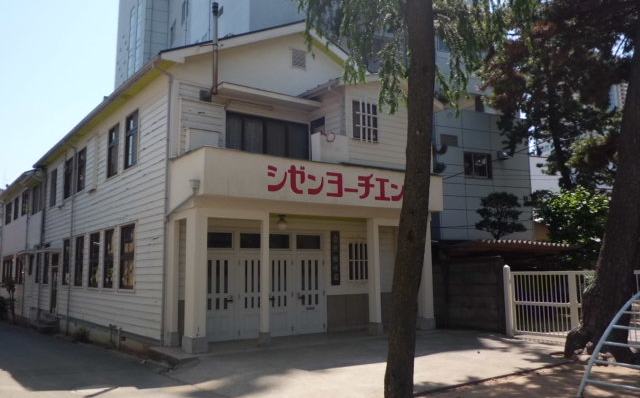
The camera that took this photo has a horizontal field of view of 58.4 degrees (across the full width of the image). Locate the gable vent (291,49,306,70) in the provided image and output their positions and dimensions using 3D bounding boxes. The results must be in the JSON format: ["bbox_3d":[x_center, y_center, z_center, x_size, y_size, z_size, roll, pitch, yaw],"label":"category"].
[{"bbox_3d":[-0.563,-3.788,15.595,0.458,0.470,0.080,5,-9,-35],"label":"gable vent"}]

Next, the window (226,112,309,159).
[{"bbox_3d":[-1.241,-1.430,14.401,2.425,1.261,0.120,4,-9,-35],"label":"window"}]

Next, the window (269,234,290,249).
[{"bbox_3d":[-1.009,1.025,13.754,0.640,0.364,0.120,4,-9,-35],"label":"window"}]

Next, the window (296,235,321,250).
[{"bbox_3d":[-0.295,1.146,15.135,0.775,0.385,0.080,5,-9,-35],"label":"window"}]

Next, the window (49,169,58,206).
[{"bbox_3d":[-10.538,-0.415,22.687,0.120,1.484,1.212,4,-9,-35],"label":"window"}]

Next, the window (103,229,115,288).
[{"bbox_3d":[-6.247,1.769,16.974,0.120,1.705,0.979,4,-9,-35],"label":"window"}]

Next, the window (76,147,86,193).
[{"bbox_3d":[-8.375,-1.010,20.151,0.100,1.433,1.344,5,-9,-35],"label":"window"}]

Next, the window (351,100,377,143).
[{"bbox_3d":[1.164,-1.955,14.542,0.848,1.044,0.100,5,-9,-35],"label":"window"}]

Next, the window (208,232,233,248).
[{"bbox_3d":[-2.493,1.027,14.043,0.767,0.376,0.100,4,-9,-35],"label":"window"}]

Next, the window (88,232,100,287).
[{"bbox_3d":[-7.210,1.953,18.324,0.120,1.720,1.184,4,-9,-35],"label":"window"}]

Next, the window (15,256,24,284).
[{"bbox_3d":[-15.935,3.817,30.394,0.100,1.431,2.465,5,-9,-35],"label":"window"}]

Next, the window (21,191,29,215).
[{"bbox_3d":[-15.744,0.245,30.641,0.120,1.277,2.112,4,-9,-35],"label":"window"}]

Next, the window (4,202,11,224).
[{"bbox_3d":[-17.495,0.796,32.155,0.120,1.193,1.940,4,-9,-35],"label":"window"}]

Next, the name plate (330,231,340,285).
[{"bbox_3d":[0.435,1.613,15.553,0.305,1.453,0.050,5,-9,-35],"label":"name plate"}]

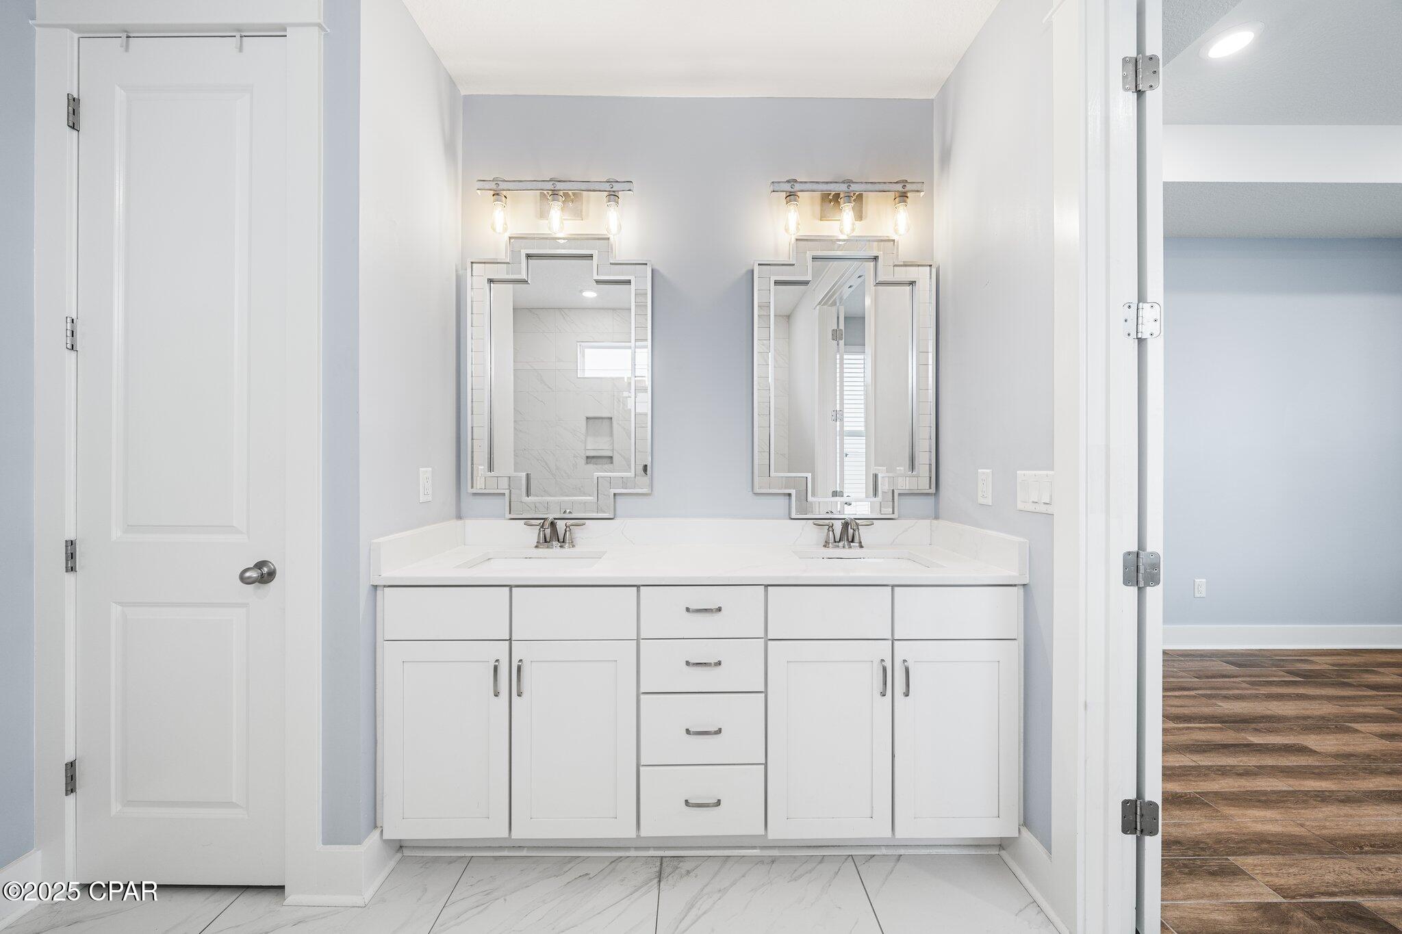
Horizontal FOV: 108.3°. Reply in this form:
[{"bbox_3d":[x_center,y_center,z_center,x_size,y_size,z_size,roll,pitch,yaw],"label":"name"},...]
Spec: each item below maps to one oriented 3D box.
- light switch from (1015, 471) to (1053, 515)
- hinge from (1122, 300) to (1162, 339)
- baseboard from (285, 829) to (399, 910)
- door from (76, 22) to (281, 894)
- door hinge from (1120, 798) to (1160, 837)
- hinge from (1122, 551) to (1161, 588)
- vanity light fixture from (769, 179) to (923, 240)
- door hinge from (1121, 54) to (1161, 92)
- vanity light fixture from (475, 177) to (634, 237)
[{"bbox_3d":[0.950,0.071,1.447,0.011,0.118,0.162,0,0,0],"label":"light switch"},{"bbox_3d":[1.098,-0.365,1.262,0.093,0.089,0.015,0,0,0],"label":"hinge"},{"bbox_3d":[-1.040,1.142,1.485,0.228,0.136,0.180,0,0,0],"label":"baseboard"},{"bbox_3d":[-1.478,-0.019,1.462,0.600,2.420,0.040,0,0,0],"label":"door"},{"bbox_3d":[1.095,0.874,1.262,0.093,0.089,0.015,0,0,0],"label":"door hinge"},{"bbox_3d":[1.097,0.255,1.262,0.093,0.089,0.015,0,0,0],"label":"hinge"},{"bbox_3d":[0.555,-0.983,1.970,0.590,0.216,0.125,0,0,0],"label":"vanity light fixture"},{"bbox_3d":[1.096,-0.981,1.262,0.093,0.089,0.015,0,0,0],"label":"door hinge"},{"bbox_3d":[-0.550,-0.985,1.970,0.590,0.216,0.125,0,0,0],"label":"vanity light fixture"}]

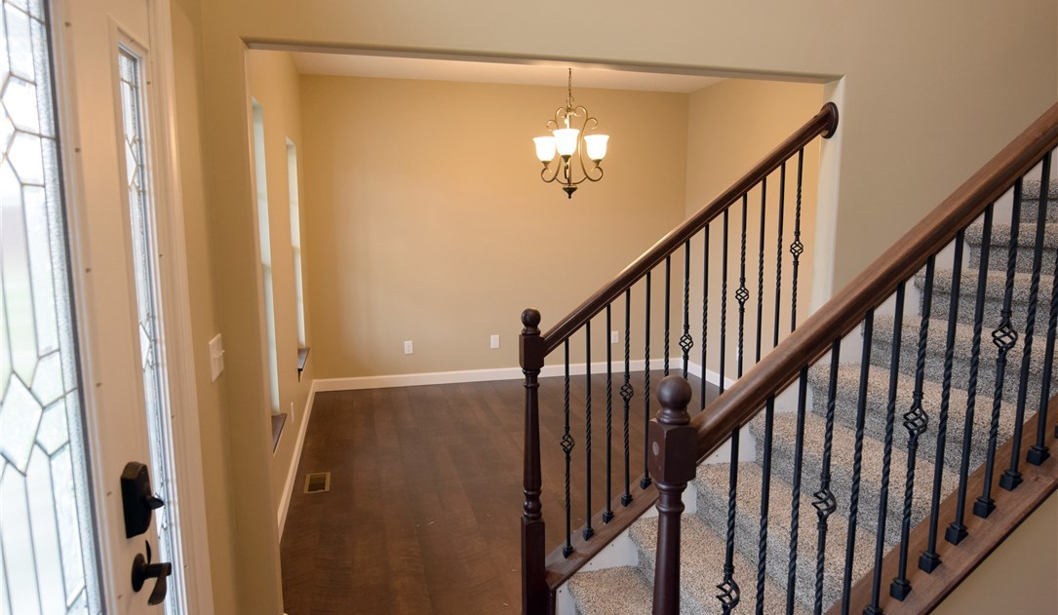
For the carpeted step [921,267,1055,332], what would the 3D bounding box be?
[{"bbox_3d":[1.945,0.004,2.329,0.291,0.193,0.865,-3,9,-15],"label":"carpeted step"}]

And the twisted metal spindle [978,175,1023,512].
[{"bbox_3d":[1.208,0.113,1.578,0.053,0.873,0.053,-3,9,-15],"label":"twisted metal spindle"}]

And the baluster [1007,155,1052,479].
[{"bbox_3d":[1.316,0.051,1.623,0.032,0.895,0.032,-3,9,-15],"label":"baluster"}]

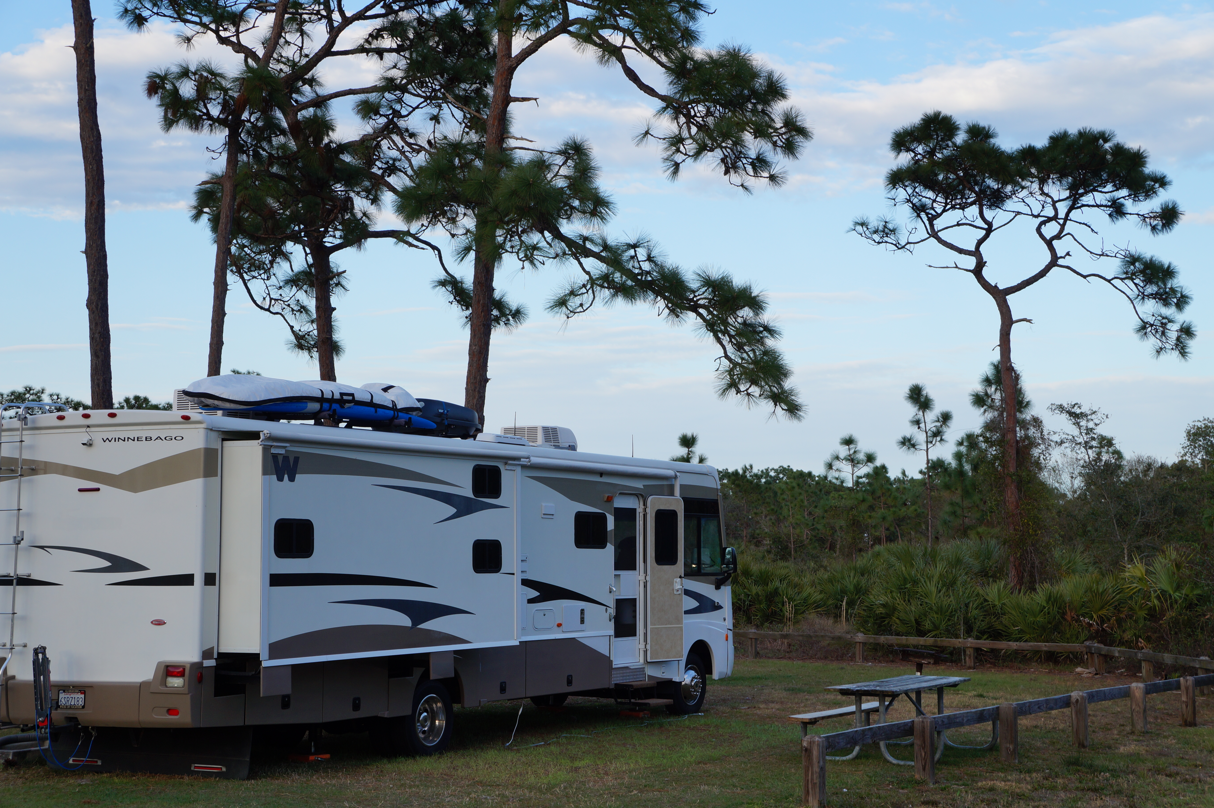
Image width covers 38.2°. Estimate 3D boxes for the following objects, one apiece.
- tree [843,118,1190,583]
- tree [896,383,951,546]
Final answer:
[{"bbox_3d":[9.540,-0.620,40.200,7.750,12.400,6.500,0,-5,0],"label":"tree"},{"bbox_3d":[8.470,2.710,46.950,1.500,6.600,1.400,0,-5,0],"label":"tree"}]

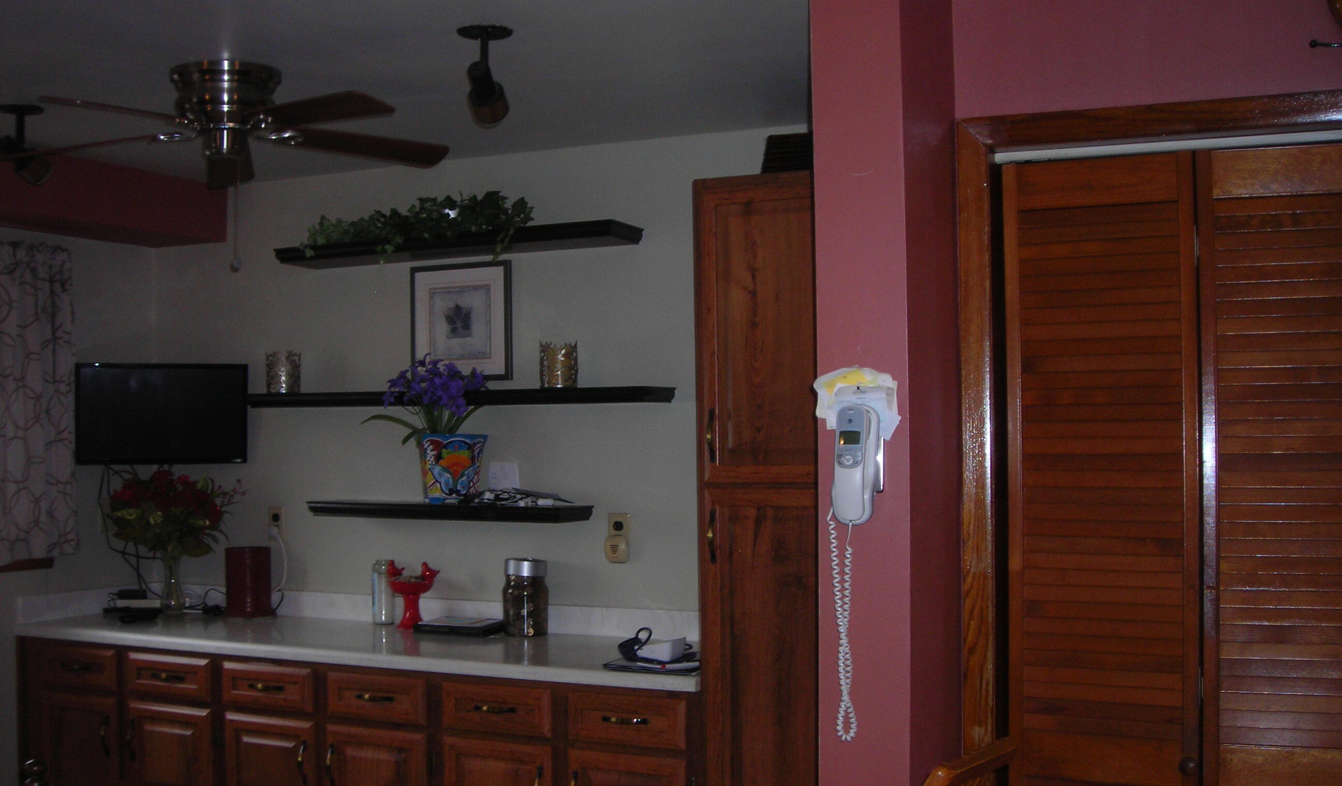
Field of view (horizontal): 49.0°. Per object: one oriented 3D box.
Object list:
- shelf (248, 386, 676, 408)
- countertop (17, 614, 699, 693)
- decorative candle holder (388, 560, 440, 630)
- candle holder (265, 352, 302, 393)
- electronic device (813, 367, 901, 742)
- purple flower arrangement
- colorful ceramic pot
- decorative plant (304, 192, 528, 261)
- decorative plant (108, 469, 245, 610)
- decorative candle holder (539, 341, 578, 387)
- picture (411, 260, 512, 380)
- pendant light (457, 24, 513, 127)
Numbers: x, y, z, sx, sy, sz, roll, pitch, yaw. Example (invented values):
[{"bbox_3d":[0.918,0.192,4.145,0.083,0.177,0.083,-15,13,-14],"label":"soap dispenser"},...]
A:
[{"bbox_3d":[-0.720,0.018,4.796,1.555,0.049,0.210,-1,-2,27],"label":"shelf"},{"bbox_3d":[-0.925,0.789,4.650,2.531,0.042,0.628,-1,-2,27],"label":"countertop"},{"bbox_3d":[-0.850,0.661,4.854,0.172,0.227,0.145,0,-1,-10],"label":"decorative candle holder"},{"bbox_3d":[-1.342,-0.071,5.104,0.120,0.150,0.120,0,-1,0],"label":"candle holder"},{"bbox_3d":[0.318,0.294,2.671,0.170,0.680,0.100,-1,-2,27],"label":"electronic device"},{"bbox_3d":[-0.751,0.023,4.684,0.460,0.295,0.270,-1,-2,27],"label":"purple flower arrangement"},{"bbox_3d":[-0.695,0.244,4.729,0.205,0.225,0.190,0,-1,-16],"label":"colorful ceramic pot"},{"bbox_3d":[-0.824,-0.534,4.838,0.900,0.210,0.220,-1,-2,27],"label":"decorative plant"},{"bbox_3d":[-1.758,0.528,5.208,0.480,0.523,0.410,-1,-2,27],"label":"decorative plant"},{"bbox_3d":[-0.351,-0.087,4.599,0.119,0.149,0.119,0,-1,0],"label":"decorative candle holder"},{"bbox_3d":[-0.699,-0.236,4.897,0.395,0.387,0.022,-1,-2,27],"label":"picture"},{"bbox_3d":[-0.407,-0.702,3.311,0.125,0.215,0.160,-1,-2,33],"label":"pendant light"}]

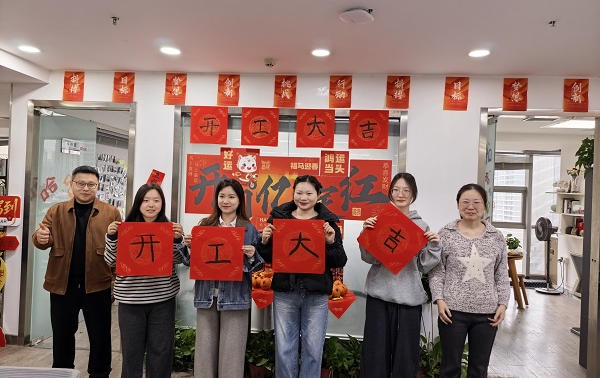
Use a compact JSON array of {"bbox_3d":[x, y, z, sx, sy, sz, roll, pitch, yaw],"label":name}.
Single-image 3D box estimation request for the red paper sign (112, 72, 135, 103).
[{"bbox_3d":[-1.677,-0.967,3.952,0.204,0.292,0.010,2,-1,5],"label":"red paper sign"}]

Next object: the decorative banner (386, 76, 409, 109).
[{"bbox_3d":[0.883,-0.873,3.747,0.204,0.292,0.010,2,-1,5],"label":"decorative banner"}]

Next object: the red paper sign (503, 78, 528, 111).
[{"bbox_3d":[1.899,-0.833,3.666,0.204,0.292,0.010,2,-1,5],"label":"red paper sign"}]

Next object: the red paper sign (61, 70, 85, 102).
[{"bbox_3d":[-2.122,-0.960,3.903,0.197,0.282,0.010,2,0,5],"label":"red paper sign"}]

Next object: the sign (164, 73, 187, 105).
[{"bbox_3d":[-1.143,-0.917,3.823,0.197,0.282,0.010,2,0,5],"label":"sign"}]

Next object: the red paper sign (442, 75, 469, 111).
[{"bbox_3d":[1.364,-0.826,3.619,0.197,0.282,0.010,2,0,5],"label":"red paper sign"}]

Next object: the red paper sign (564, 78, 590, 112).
[{"bbox_3d":[2.355,-0.793,3.538,0.197,0.282,0.010,2,0,5],"label":"red paper sign"}]

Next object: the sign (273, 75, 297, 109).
[{"bbox_3d":[-0.135,-0.899,3.828,0.204,0.292,0.010,2,-1,5],"label":"sign"}]

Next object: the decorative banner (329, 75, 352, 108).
[{"bbox_3d":[0.369,-0.887,3.788,0.204,0.292,0.010,2,-1,5],"label":"decorative banner"}]

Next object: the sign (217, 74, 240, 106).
[{"bbox_3d":[-0.649,-0.897,3.783,0.197,0.282,0.010,2,0,5],"label":"sign"}]

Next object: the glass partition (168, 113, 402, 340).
[{"bbox_3d":[-0.133,0.286,3.767,2.113,2.022,0.080,2,0,5],"label":"glass partition"}]

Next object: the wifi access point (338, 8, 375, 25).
[{"bbox_3d":[0.349,-1.048,2.563,0.195,0.040,0.195,2,-1,32],"label":"wifi access point"}]

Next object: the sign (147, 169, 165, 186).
[{"bbox_3d":[-1.366,-0.070,3.917,0.122,0.200,0.010,24,1,4],"label":"sign"}]

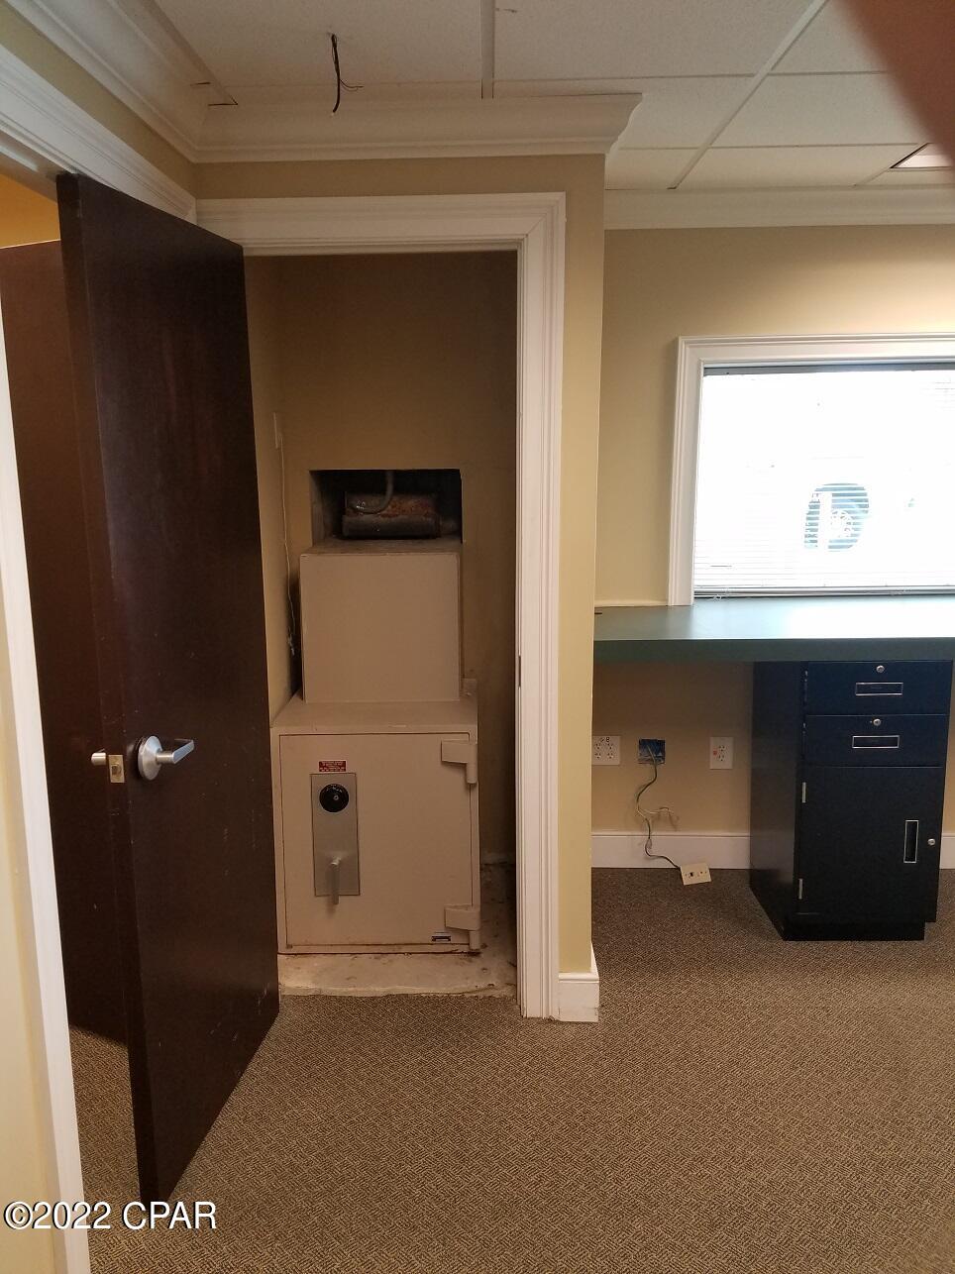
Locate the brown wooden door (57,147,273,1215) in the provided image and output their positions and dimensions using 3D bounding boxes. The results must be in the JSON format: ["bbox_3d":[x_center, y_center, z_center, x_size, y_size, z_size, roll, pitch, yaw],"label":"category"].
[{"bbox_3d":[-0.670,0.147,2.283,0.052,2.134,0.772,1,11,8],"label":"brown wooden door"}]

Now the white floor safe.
[{"bbox_3d":[-0.317,0.362,3.440,0.670,1.315,0.730,0,11,2],"label":"white floor safe"}]

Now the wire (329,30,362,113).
[{"bbox_3d":[-0.265,-1.152,1.960,0.065,0.150,0.040,0,11,2],"label":"wire"}]

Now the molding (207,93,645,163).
[{"bbox_3d":[-0.160,-1.247,2.353,1.110,0.114,0.085,0,11,2],"label":"molding"}]

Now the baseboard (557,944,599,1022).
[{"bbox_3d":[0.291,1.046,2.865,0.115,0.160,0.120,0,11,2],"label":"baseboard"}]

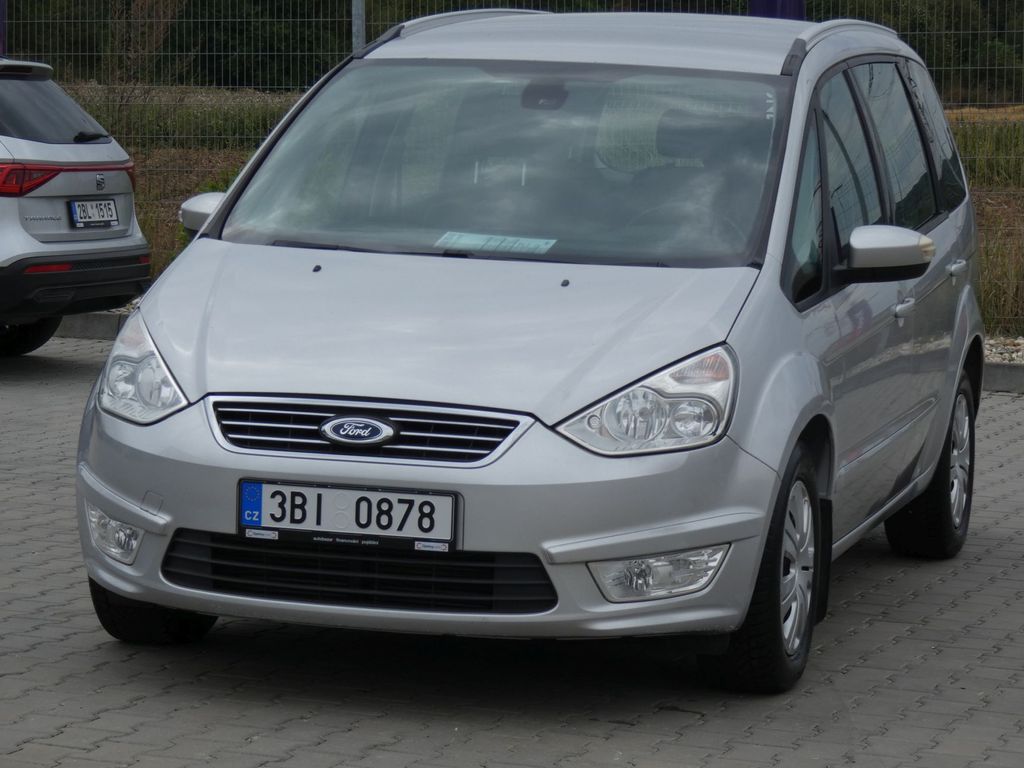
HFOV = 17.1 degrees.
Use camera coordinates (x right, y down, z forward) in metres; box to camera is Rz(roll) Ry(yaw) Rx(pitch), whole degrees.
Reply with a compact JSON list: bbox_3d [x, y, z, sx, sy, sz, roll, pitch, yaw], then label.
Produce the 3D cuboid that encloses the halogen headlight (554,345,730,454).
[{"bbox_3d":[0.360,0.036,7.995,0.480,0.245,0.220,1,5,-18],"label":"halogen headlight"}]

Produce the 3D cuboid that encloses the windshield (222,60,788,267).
[{"bbox_3d":[0.011,-0.607,9.088,1.430,0.140,1.040,3,36,15],"label":"windshield"}]

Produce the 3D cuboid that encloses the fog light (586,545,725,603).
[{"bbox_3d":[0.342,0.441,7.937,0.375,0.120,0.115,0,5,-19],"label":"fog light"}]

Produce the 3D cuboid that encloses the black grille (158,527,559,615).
[{"bbox_3d":[-0.372,0.434,7.909,0.965,0.165,0.105,3,5,15],"label":"black grille"}]

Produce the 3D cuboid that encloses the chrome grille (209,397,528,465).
[{"bbox_3d":[-0.350,0.104,7.915,0.770,0.150,0.095,3,-10,15],"label":"chrome grille"}]

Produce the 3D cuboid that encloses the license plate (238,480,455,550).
[{"bbox_3d":[-0.381,0.303,7.845,0.525,0.125,0.022,3,3,15],"label":"license plate"}]

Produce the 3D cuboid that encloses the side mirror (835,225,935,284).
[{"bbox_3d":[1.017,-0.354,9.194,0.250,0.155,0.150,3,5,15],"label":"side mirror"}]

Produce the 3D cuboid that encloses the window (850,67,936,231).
[{"bbox_3d":[1.176,-0.726,10.407,0.060,0.540,0.950,-15,0,16],"label":"window"}]

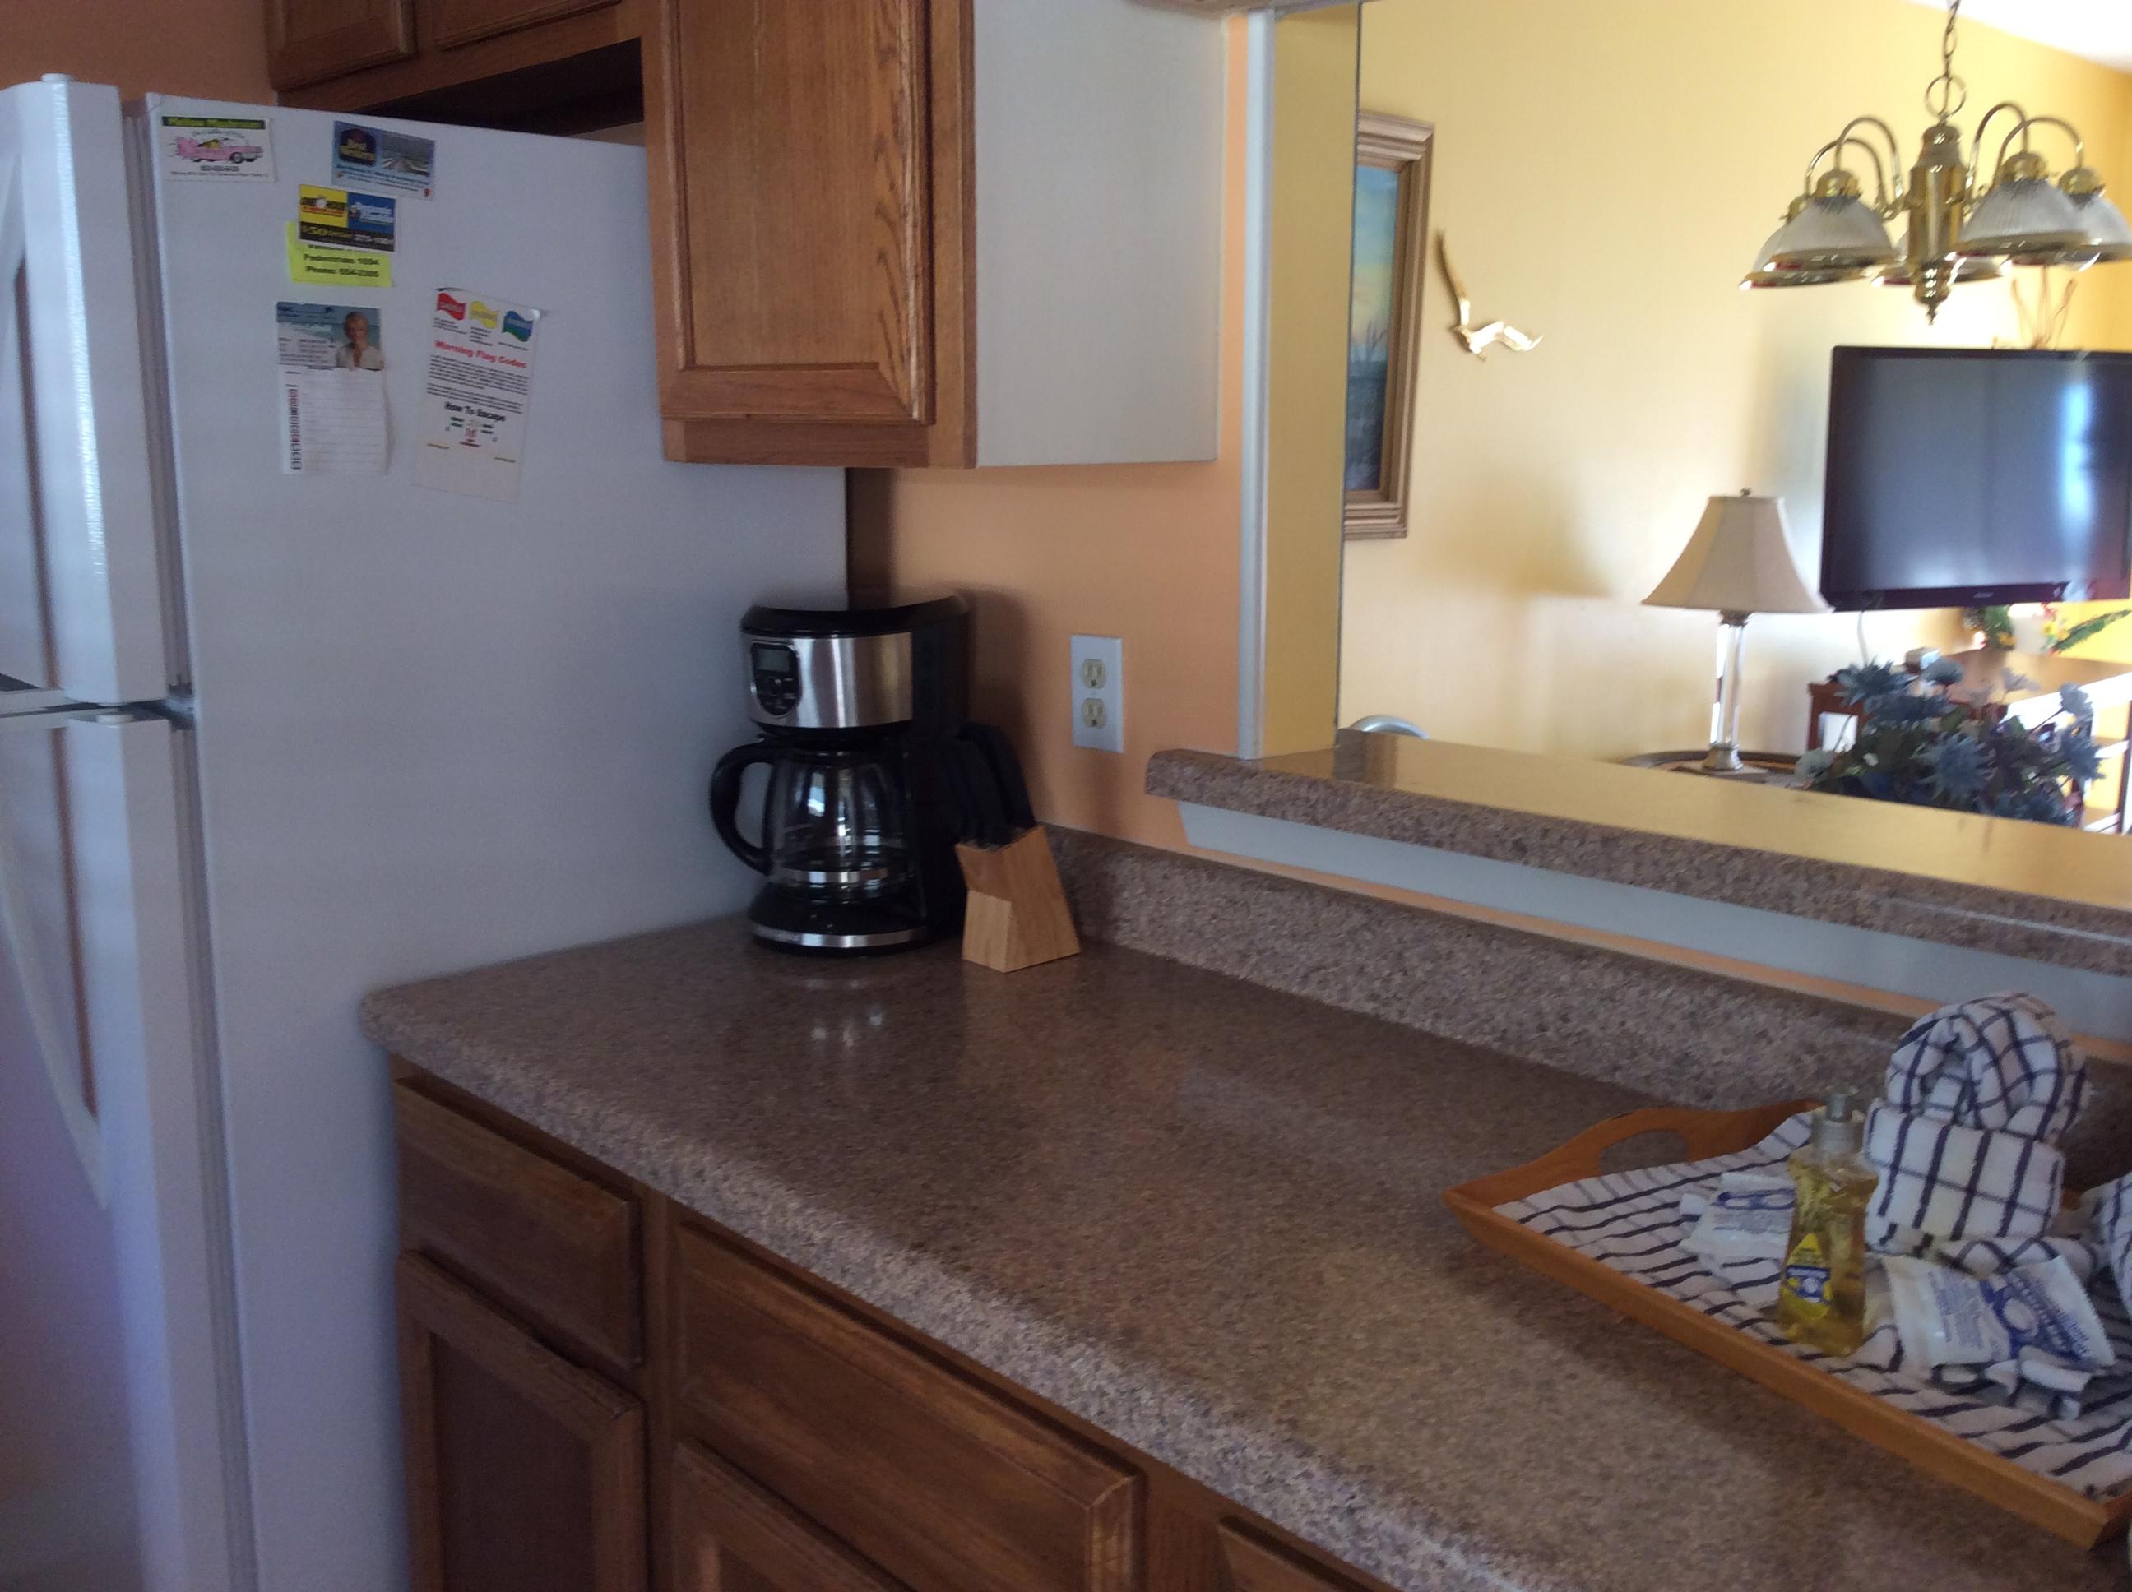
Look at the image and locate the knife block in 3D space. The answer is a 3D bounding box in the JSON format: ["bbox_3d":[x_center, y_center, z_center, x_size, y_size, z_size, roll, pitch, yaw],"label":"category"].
[{"bbox_3d":[-0.047,0.090,1.941,0.108,0.134,0.067,-10,15,-41],"label":"knife block"}]

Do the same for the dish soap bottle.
[{"bbox_3d":[0.419,0.230,1.114,0.047,0.142,0.032,10,15,43],"label":"dish soap bottle"}]

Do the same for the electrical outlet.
[{"bbox_3d":[0.029,-0.101,2.004,0.008,0.115,0.071,-10,15,-41],"label":"electrical outlet"}]

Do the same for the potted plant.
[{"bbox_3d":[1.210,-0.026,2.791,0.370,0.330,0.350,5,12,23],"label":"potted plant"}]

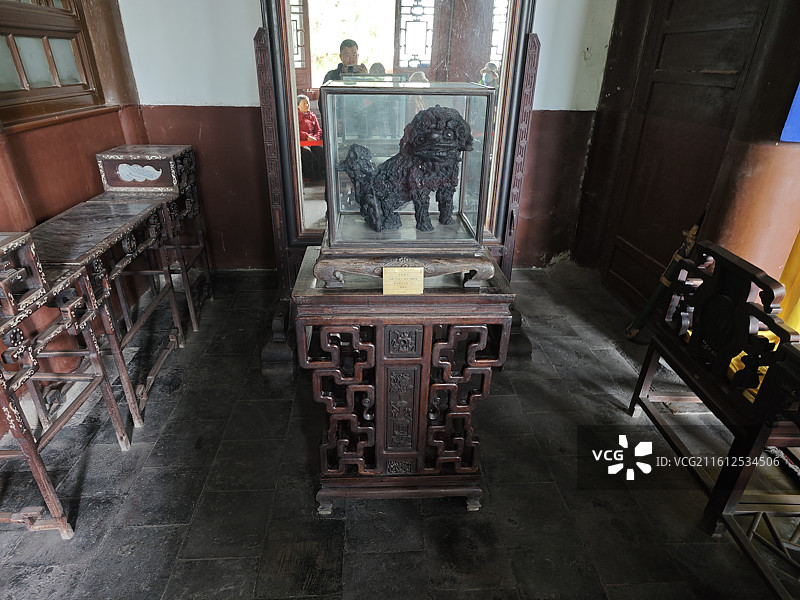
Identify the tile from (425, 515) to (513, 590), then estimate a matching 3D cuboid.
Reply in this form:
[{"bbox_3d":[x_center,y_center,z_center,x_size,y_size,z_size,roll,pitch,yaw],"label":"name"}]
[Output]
[{"bbox_3d":[0.221,0.841,1.771,0.267,0.030,0.282,0,25,-4],"label":"tile"}]

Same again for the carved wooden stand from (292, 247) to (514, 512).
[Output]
[{"bbox_3d":[-0.006,0.290,1.884,0.635,0.864,0.428,0,25,-4],"label":"carved wooden stand"}]

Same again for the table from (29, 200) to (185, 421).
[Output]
[{"bbox_3d":[-1.338,0.051,2.415,0.405,0.799,0.820,0,25,-4],"label":"table"}]

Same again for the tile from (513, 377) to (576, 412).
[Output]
[{"bbox_3d":[0.703,0.475,2.579,0.267,0.030,0.278,0,25,-4],"label":"tile"}]

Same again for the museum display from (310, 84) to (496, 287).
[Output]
[{"bbox_3d":[0.009,-0.358,1.606,0.527,0.547,0.390,0,25,-4],"label":"museum display"}]

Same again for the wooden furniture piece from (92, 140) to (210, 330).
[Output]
[{"bbox_3d":[-1.379,-0.334,3.019,0.405,0.986,0.544,0,25,-4],"label":"wooden furniture piece"}]

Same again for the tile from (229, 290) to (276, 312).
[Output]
[{"bbox_3d":[-0.959,0.016,3.491,0.260,0.030,0.298,0,25,-4],"label":"tile"}]

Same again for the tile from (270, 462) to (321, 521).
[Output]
[{"bbox_3d":[-0.329,0.724,1.997,0.267,0.030,0.280,0,25,-4],"label":"tile"}]

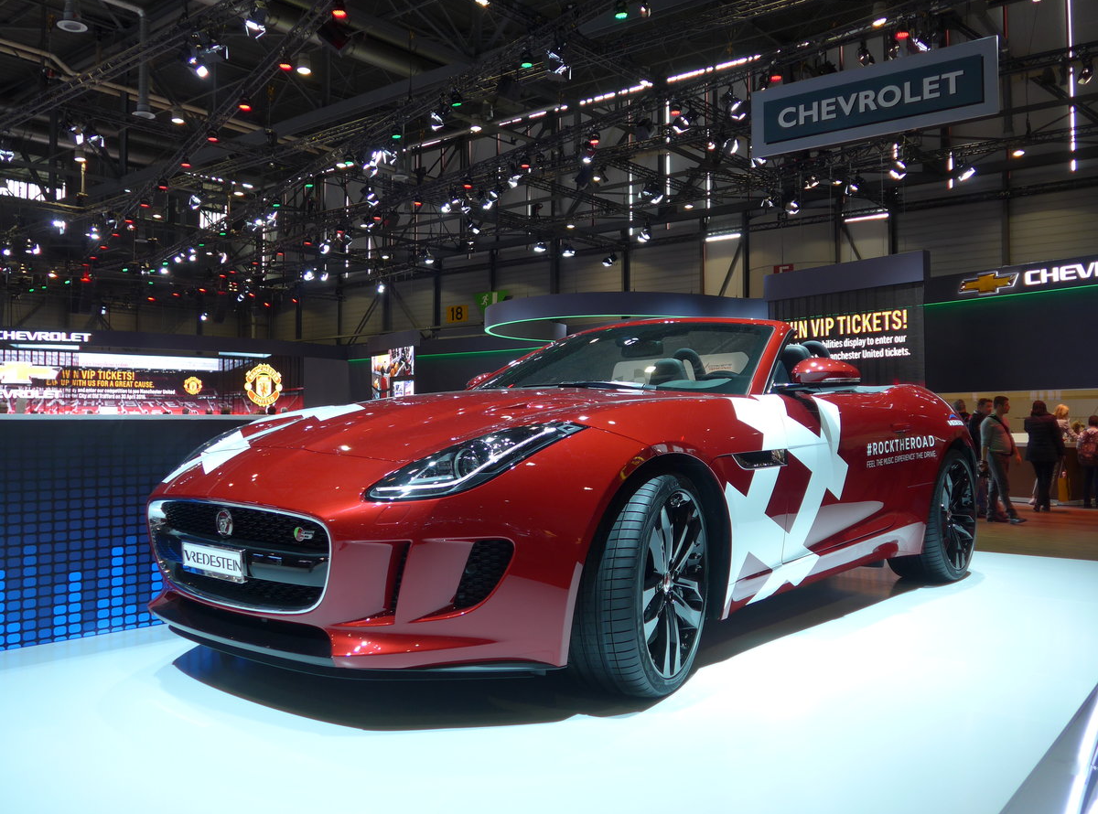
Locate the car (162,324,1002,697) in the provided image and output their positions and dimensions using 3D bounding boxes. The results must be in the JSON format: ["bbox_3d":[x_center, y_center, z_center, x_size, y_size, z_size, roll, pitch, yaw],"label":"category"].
[{"bbox_3d":[0.542,0.233,4.298,2.000,1.290,4.470,-1,-1,40],"label":"car"}]

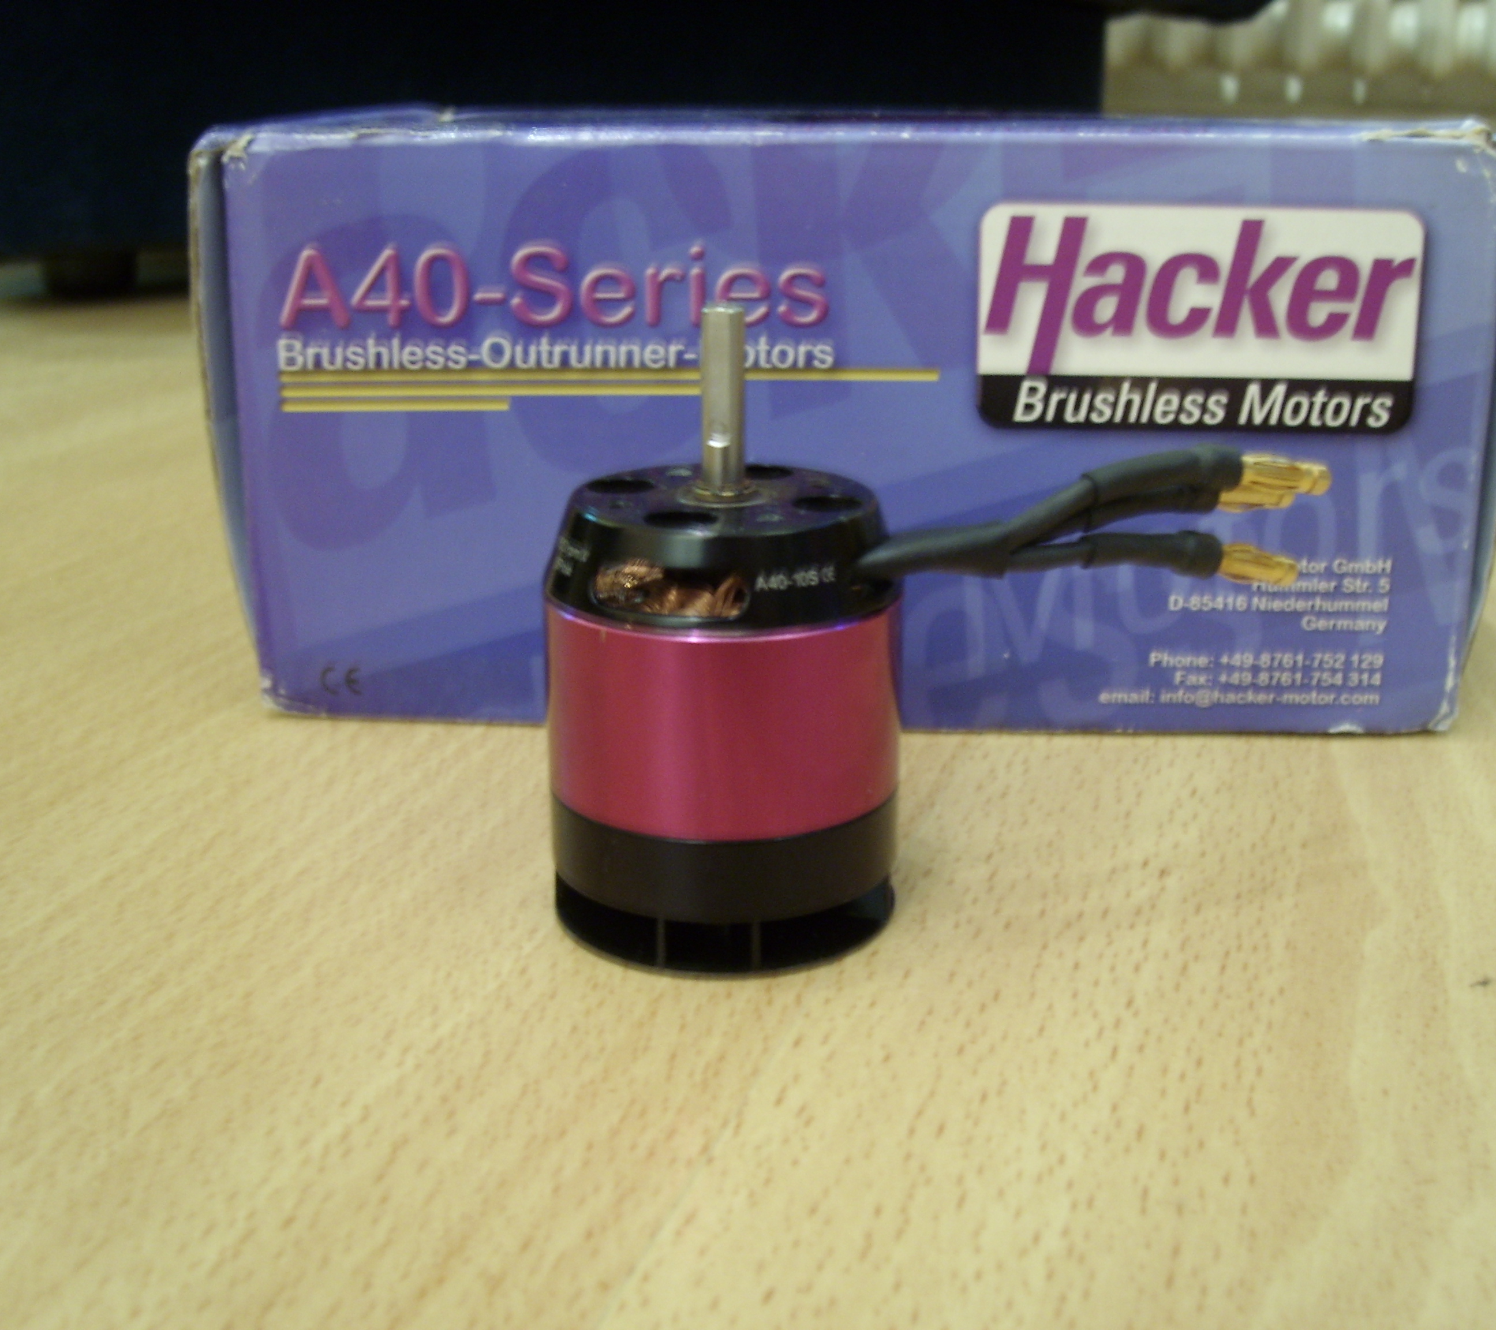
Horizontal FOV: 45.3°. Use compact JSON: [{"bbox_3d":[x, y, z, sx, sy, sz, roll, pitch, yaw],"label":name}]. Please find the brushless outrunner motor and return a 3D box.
[{"bbox_3d":[0.021,-0.005,0.211,0.091,0.073,0.043,0,19,0],"label":"brushless outrunner motor"}]

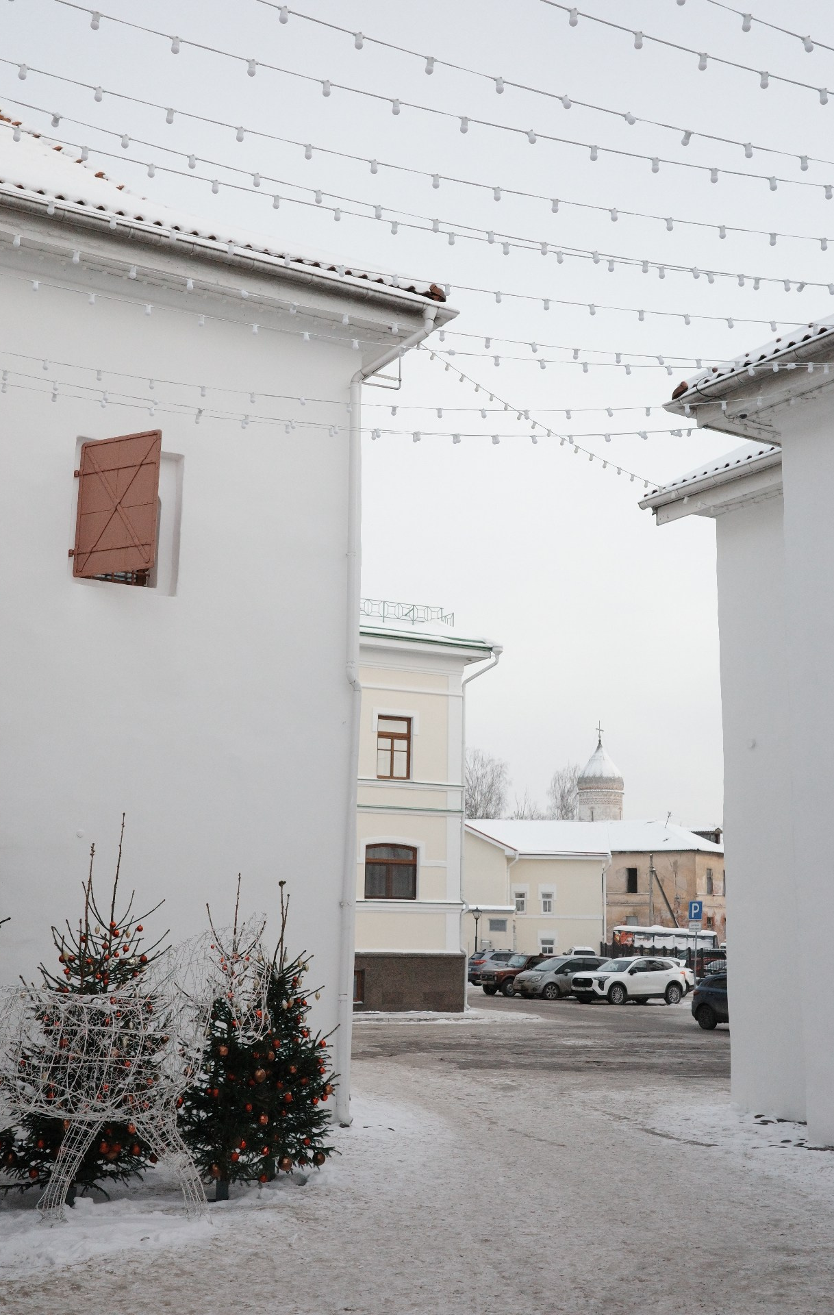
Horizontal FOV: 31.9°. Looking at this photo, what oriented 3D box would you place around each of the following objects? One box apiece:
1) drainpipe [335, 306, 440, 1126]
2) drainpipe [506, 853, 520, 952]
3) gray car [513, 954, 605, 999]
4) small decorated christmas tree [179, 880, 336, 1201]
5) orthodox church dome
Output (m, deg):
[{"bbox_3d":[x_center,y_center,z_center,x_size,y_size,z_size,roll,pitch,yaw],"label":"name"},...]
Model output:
[{"bbox_3d":[-0.322,0.435,14.809,0.600,8.300,0.870,7,-12,-29],"label":"drainpipe"},{"bbox_3d":[5.919,15.727,90.000,0.720,7.203,0.600,2,-11,-4],"label":"drainpipe"},{"bbox_3d":[5.730,12.463,57.000,4.290,1.600,1.810,7,-12,-31],"label":"gray car"},{"bbox_3d":[-1.073,2.629,10.168,1.040,2.080,1.000,2,-11,-6],"label":"small decorated christmas tree"},{"bbox_3d":[17.955,11.564,143.000,4.529,9.963,4.529,0,-11,7],"label":"orthodox church dome"}]

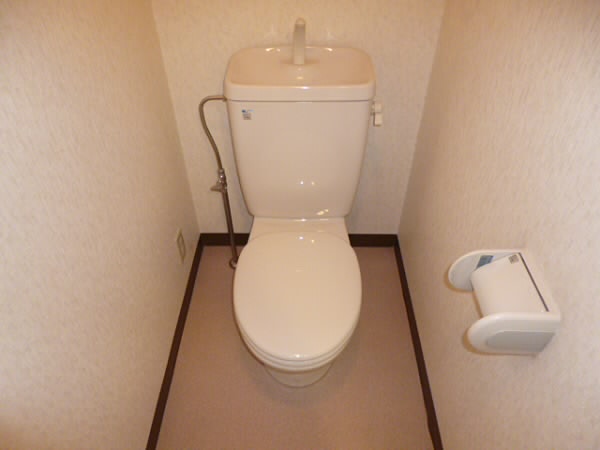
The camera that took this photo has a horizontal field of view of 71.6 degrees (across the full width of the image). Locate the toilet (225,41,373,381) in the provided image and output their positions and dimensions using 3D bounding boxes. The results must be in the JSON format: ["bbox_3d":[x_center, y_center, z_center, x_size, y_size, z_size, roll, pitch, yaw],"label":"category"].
[{"bbox_3d":[0.000,0.054,1.272,0.385,0.880,0.755,1,44,0],"label":"toilet"}]

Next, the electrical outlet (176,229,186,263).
[{"bbox_3d":[-0.424,0.078,1.507,0.010,0.120,0.070,1,44,0],"label":"electrical outlet"}]

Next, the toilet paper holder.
[{"bbox_3d":[0.350,0.143,0.751,0.120,0.110,0.160,1,44,0],"label":"toilet paper holder"}]

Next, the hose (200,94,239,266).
[{"bbox_3d":[-0.267,-0.108,1.510,0.090,0.780,0.050,1,44,0],"label":"hose"}]

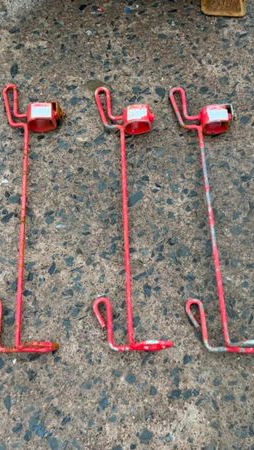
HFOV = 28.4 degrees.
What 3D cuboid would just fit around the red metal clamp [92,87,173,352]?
[{"bbox_3d":[0.001,-0.053,1.190,0.167,0.068,0.692,-2,66,-1],"label":"red metal clamp"}]

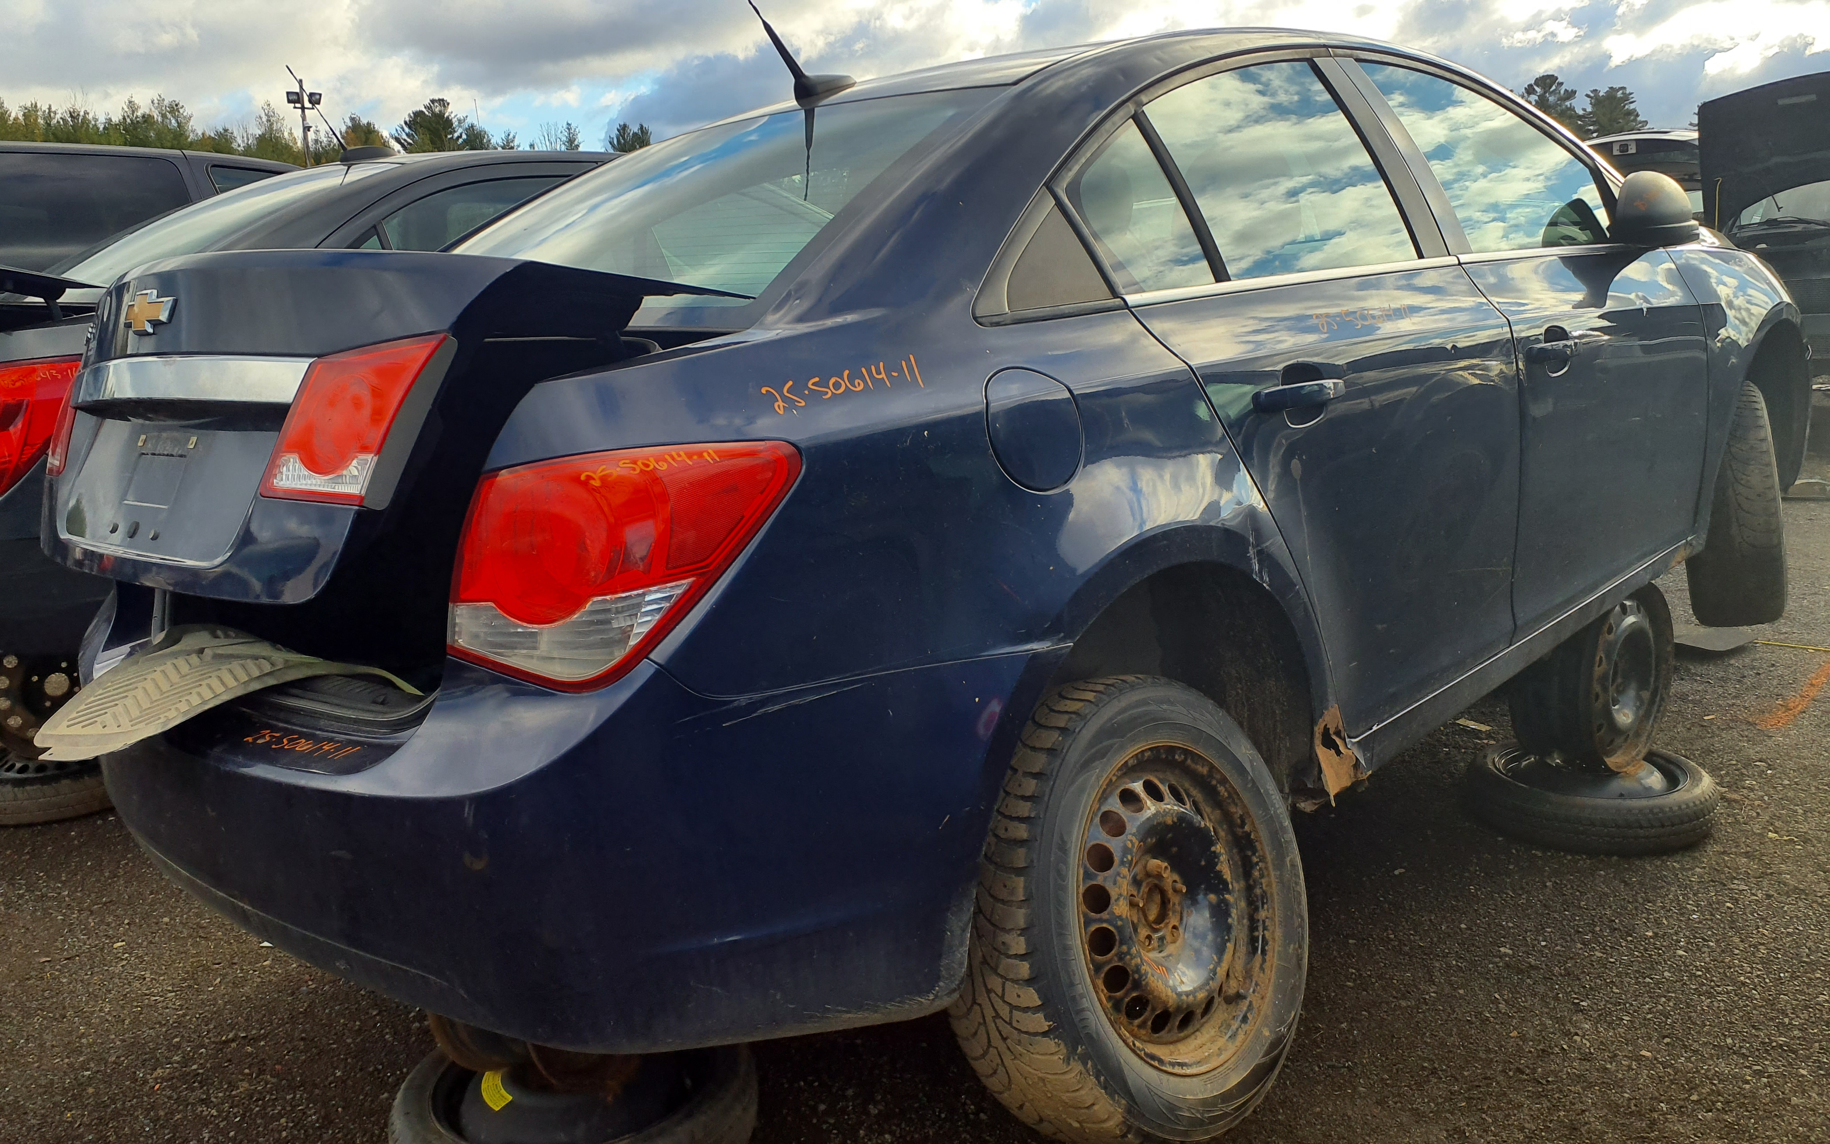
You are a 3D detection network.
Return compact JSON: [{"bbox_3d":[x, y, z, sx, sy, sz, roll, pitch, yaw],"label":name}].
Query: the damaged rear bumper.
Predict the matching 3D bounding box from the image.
[{"bbox_3d":[-0.673,0.207,1.911,0.630,0.520,1.760,-17,17,-43],"label":"damaged rear bumper"}]

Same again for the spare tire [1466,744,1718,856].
[{"bbox_3d":[1.718,0.557,3.433,0.567,0.122,0.567,-16,15,-41],"label":"spare tire"}]

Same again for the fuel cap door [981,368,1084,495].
[{"bbox_3d":[0.142,-0.169,1.609,0.157,0.155,0.025,-15,7,-37],"label":"fuel cap door"}]

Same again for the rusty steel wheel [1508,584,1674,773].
[{"bbox_3d":[1.689,0.249,3.361,0.467,0.467,0.205,-17,16,-41],"label":"rusty steel wheel"}]

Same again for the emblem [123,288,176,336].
[{"bbox_3d":[-0.915,-0.310,1.609,0.020,0.055,0.155,5,1,-45],"label":"emblem"}]

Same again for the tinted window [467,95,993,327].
[{"bbox_3d":[-0.428,-0.585,2.209,1.250,0.090,0.780,7,41,46],"label":"tinted window"}]

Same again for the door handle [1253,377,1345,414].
[{"bbox_3d":[0.563,-0.258,1.970,0.207,0.037,0.050,-17,16,-41],"label":"door handle"}]

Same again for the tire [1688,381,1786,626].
[{"bbox_3d":[2.178,-0.181,3.610,0.215,0.650,0.650,-7,10,30],"label":"tire"}]

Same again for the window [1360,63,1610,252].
[{"bbox_3d":[1.161,-0.799,2.620,0.820,0.410,0.040,-17,-9,-43],"label":"window"}]

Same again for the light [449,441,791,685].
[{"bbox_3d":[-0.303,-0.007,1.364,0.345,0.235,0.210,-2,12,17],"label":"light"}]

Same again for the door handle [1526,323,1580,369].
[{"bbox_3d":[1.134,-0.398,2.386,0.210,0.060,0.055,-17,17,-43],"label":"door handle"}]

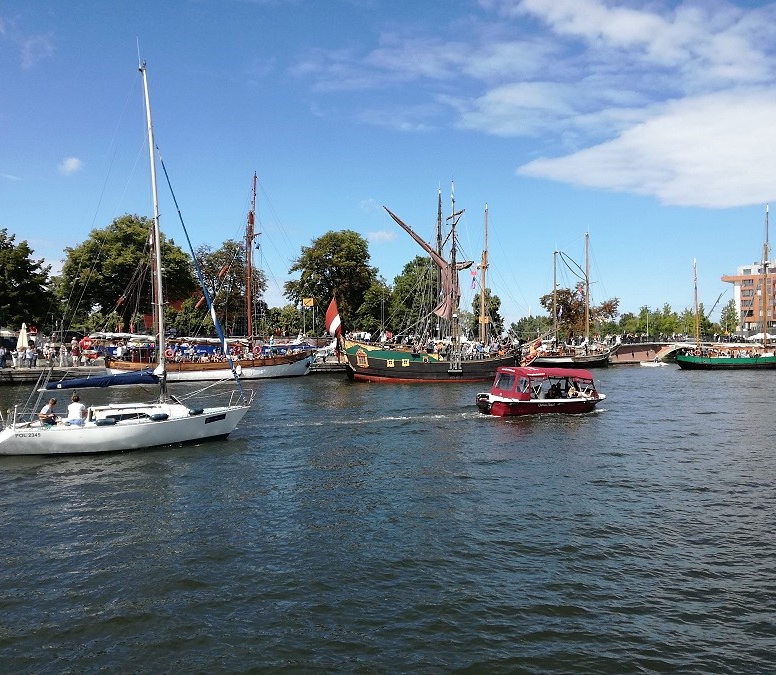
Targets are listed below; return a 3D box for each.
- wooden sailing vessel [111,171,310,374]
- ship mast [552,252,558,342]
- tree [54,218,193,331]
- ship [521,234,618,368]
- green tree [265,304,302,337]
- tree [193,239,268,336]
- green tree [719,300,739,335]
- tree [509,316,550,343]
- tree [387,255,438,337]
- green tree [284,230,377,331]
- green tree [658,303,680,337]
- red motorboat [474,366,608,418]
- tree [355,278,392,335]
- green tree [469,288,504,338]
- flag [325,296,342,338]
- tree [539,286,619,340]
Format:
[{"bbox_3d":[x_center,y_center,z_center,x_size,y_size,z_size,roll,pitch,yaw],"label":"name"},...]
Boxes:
[{"bbox_3d":[-15.200,-5.411,62.300,19.000,18.559,4.900,0,0,-38],"label":"wooden sailing vessel"},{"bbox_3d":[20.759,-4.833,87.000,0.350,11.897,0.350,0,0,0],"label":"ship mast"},{"bbox_3d":[-29.316,-6.051,79.000,15.500,15.582,14.500,0,0,0],"label":"tree"},{"bbox_3d":[23.200,-4.628,88.500,17.600,17.218,4.600,0,0,-35],"label":"ship"},{"bbox_3d":[-14.142,-1.942,95.000,5.140,5.050,5.140,0,0,0],"label":"green tree"},{"bbox_3d":[-19.071,-5.111,85.000,9.202,13.753,9.202,0,0,0],"label":"tree"},{"bbox_3d":[76.637,-3.449,158.000,4.501,10.657,4.501,0,0,0],"label":"green tree"},{"bbox_3d":[33.494,-1.648,165.000,9.402,7.515,9.402,0,0,0],"label":"tree"},{"bbox_3d":[3.669,-5.054,101.000,8.000,13.776,8.000,0,0,0],"label":"tree"},{"bbox_3d":[-7.536,-6.729,92.000,11.790,14.590,11.790,0,0,0],"label":"green tree"},{"bbox_3d":[54.135,-2.861,135.000,4.620,7.740,4.620,0,0,0],"label":"green tree"},{"bbox_3d":[6.720,2.187,30.200,6.300,2.050,2.200,0,0,-20],"label":"red motorboat"},{"bbox_3d":[-2.004,-3.168,97.000,5.251,9.970,5.251,0,0,0],"label":"tree"},{"bbox_3d":[16.557,-3.662,118.000,6.220,9.150,6.220,0,0,0],"label":"green tree"},{"bbox_3d":[-4.300,-1.580,55.500,1.400,3.200,0.400,0,0,-3],"label":"flag"},{"bbox_3d":[31.750,-3.298,117.000,13.000,10.403,11.500,0,0,0],"label":"tree"}]

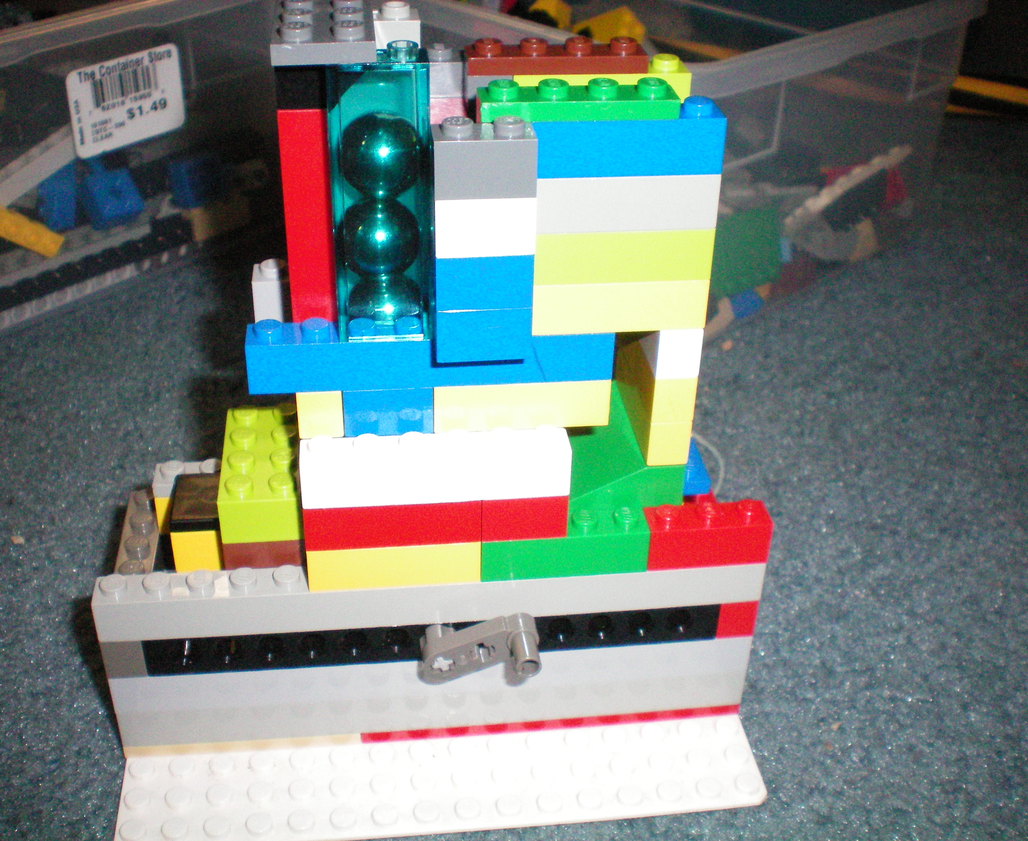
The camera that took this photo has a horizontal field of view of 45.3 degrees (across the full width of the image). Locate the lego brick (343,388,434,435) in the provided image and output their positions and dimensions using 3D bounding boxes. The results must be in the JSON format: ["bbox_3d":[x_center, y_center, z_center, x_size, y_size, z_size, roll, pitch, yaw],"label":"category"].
[{"bbox_3d":[-0.023,-0.004,0.224,0.016,0.010,0.009,-3,33,-6],"label":"lego brick"}]

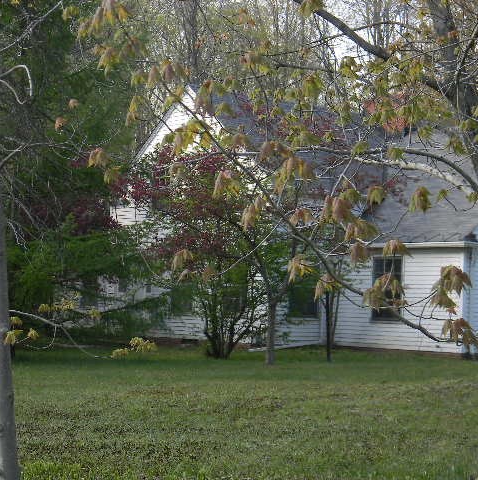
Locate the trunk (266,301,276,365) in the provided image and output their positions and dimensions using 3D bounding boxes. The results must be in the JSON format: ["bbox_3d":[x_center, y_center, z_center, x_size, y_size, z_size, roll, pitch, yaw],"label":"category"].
[{"bbox_3d":[0.621,1.807,24.200,0.170,1.260,0.170,2,-3,0],"label":"trunk"}]

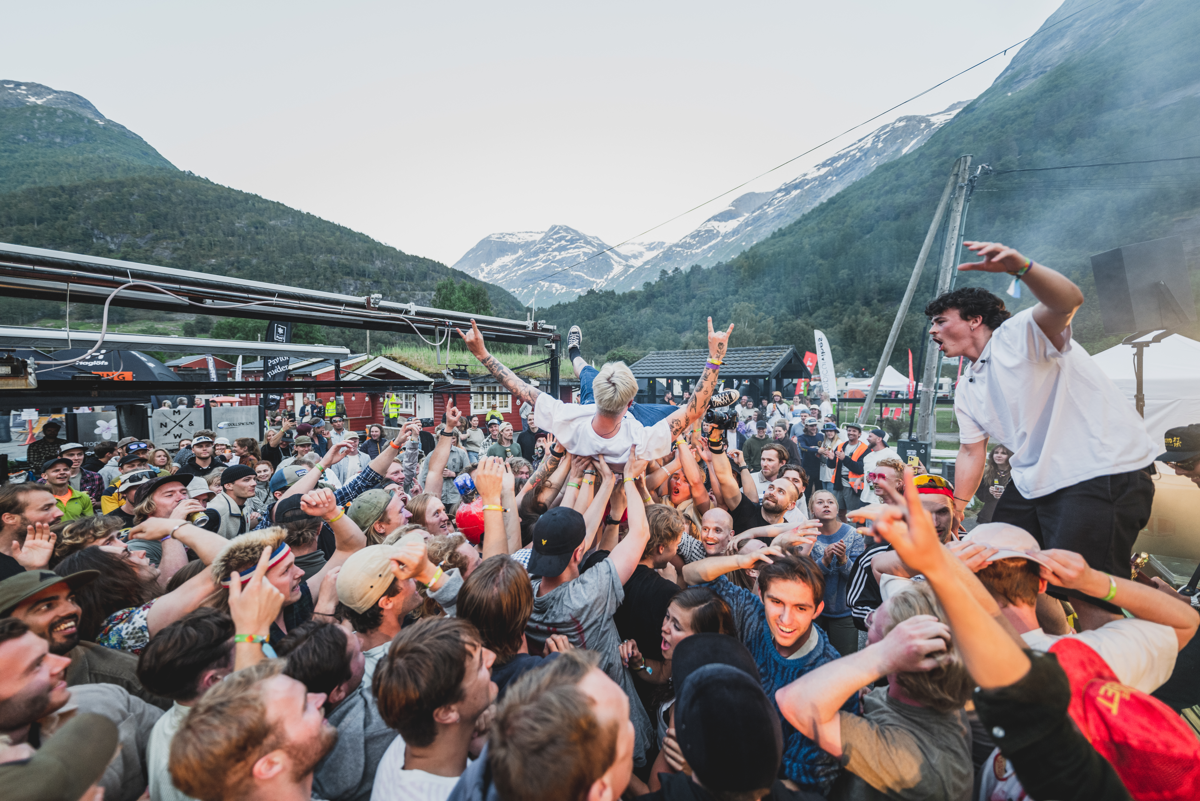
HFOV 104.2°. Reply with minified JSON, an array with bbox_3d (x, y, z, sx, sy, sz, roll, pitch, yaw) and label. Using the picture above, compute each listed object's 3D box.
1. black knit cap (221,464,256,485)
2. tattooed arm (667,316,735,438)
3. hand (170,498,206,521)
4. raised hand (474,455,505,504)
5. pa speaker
[{"bbox_3d":[-2.539,0.520,3.280,0.215,0.145,0.185,-15,3,-14],"label":"black knit cap"},{"bbox_3d":[0.424,-0.099,2.020,0.160,0.550,0.160,21,-6,-7],"label":"tattooed arm"},{"bbox_3d":[-1.854,0.489,2.100,0.130,0.080,0.090,-31,-23,-27],"label":"hand"},{"bbox_3d":[-0.349,0.251,1.480,0.090,0.155,0.080,-1,-9,6],"label":"raised hand"},{"bbox_3d":[4.526,-0.936,3.900,0.377,0.680,0.339,-9,-3,17],"label":"pa speaker"}]

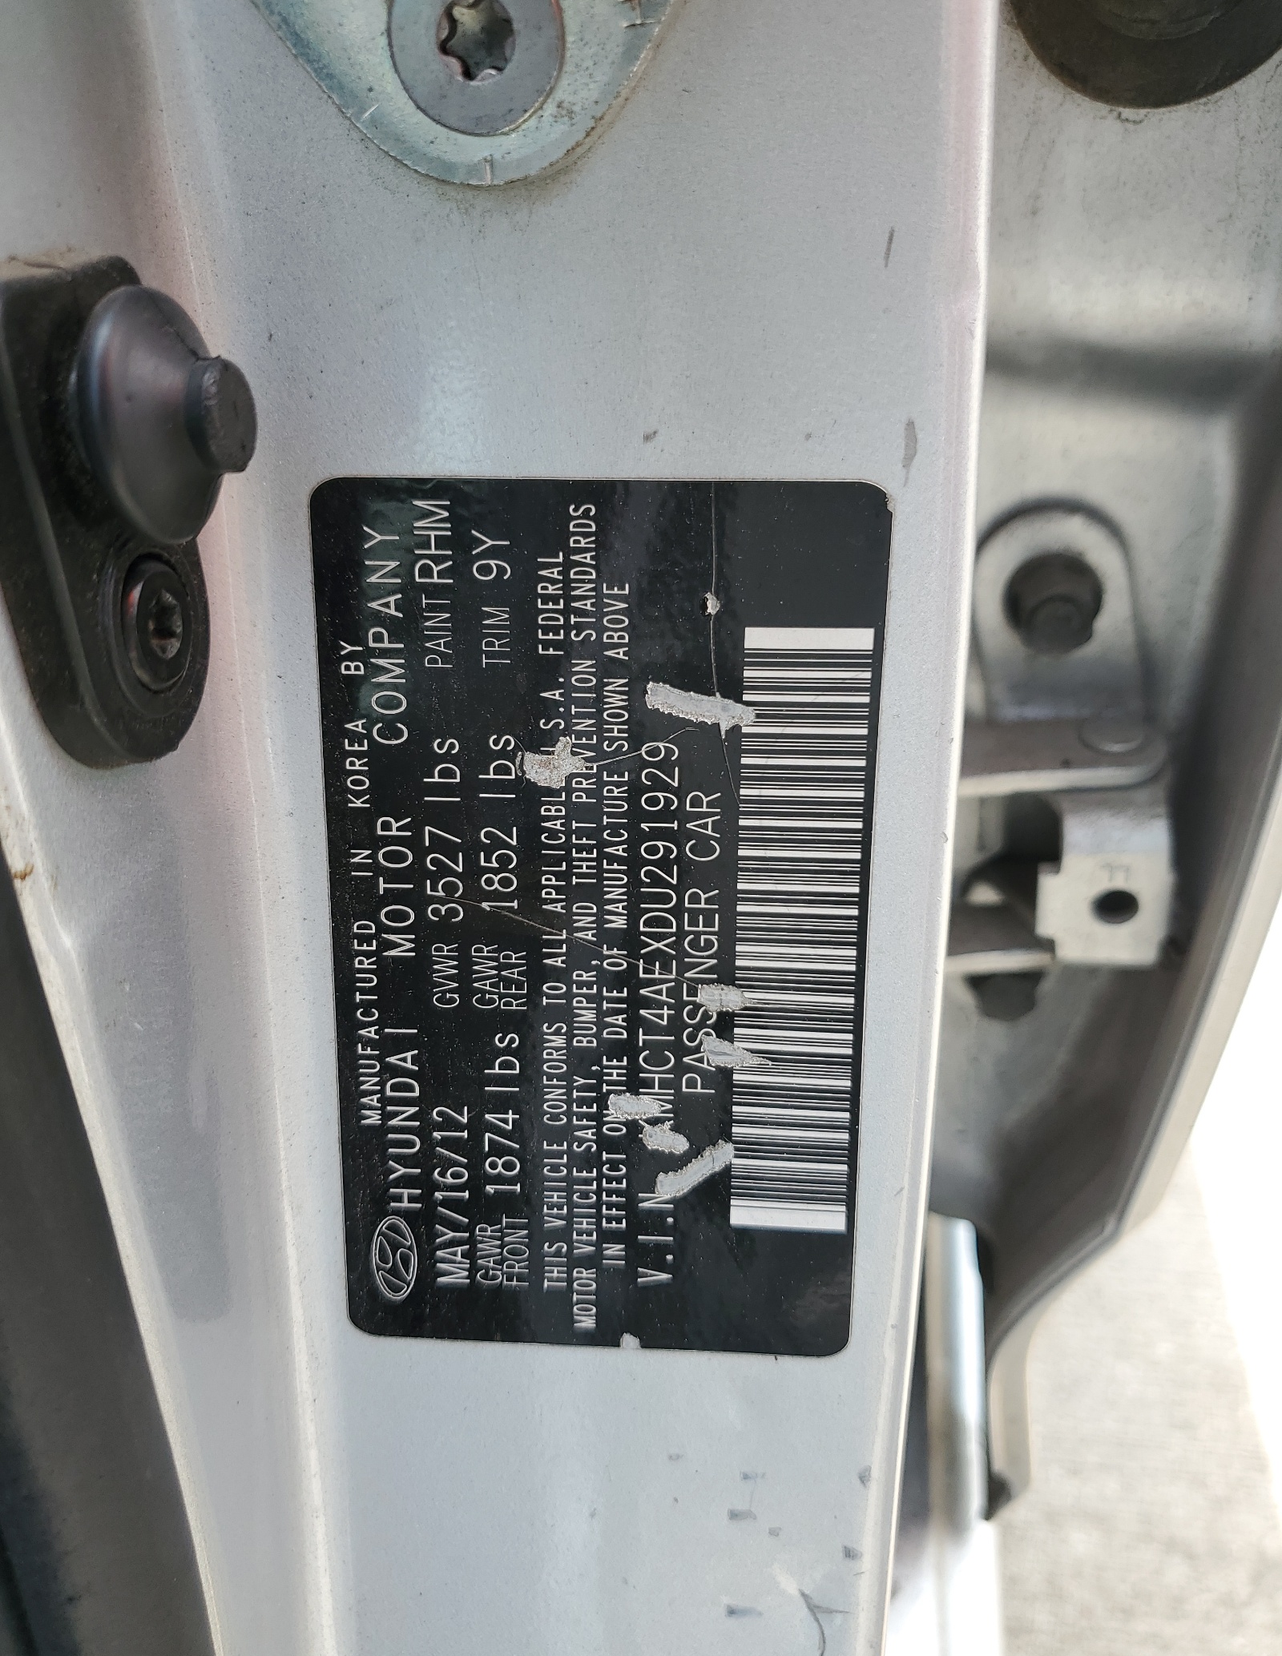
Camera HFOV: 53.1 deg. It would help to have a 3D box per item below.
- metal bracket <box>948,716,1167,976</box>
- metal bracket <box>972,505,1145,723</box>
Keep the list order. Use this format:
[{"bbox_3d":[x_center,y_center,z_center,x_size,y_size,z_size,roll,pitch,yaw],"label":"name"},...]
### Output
[{"bbox_3d":[0.070,0.003,0.228,0.040,0.041,0.032,-4,33,6],"label":"metal bracket"},{"bbox_3d":[0.071,-0.037,0.222,0.028,0.035,0.013,-4,33,6],"label":"metal bracket"}]

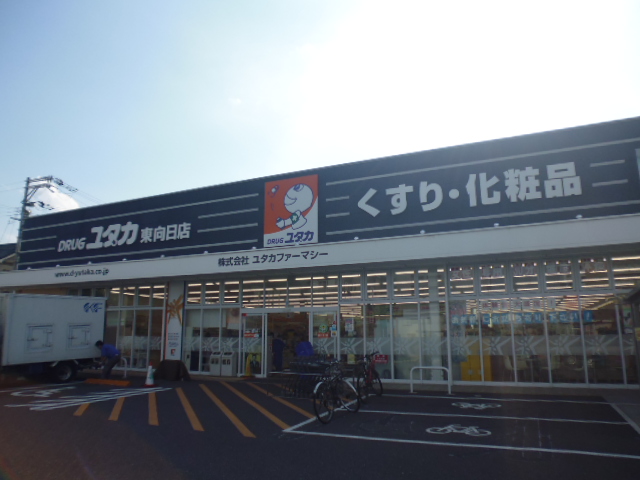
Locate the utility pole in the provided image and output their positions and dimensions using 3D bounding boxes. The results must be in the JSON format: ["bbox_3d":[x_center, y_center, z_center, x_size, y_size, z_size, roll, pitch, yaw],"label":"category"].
[{"bbox_3d":[-18.529,1.445,28.065,2.100,11.700,0.600,-3,-12,11],"label":"utility pole"}]

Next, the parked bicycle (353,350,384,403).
[{"bbox_3d":[1.184,3.154,10.266,0.560,1.040,1.780,-5,-13,23],"label":"parked bicycle"}]

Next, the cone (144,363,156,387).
[{"bbox_3d":[-4.906,3.881,12.917,0.380,0.690,0.380,-5,-13,23],"label":"cone"}]

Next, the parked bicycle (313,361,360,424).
[{"bbox_3d":[0.324,2.734,8.141,0.560,1.020,1.800,-6,-13,27],"label":"parked bicycle"}]

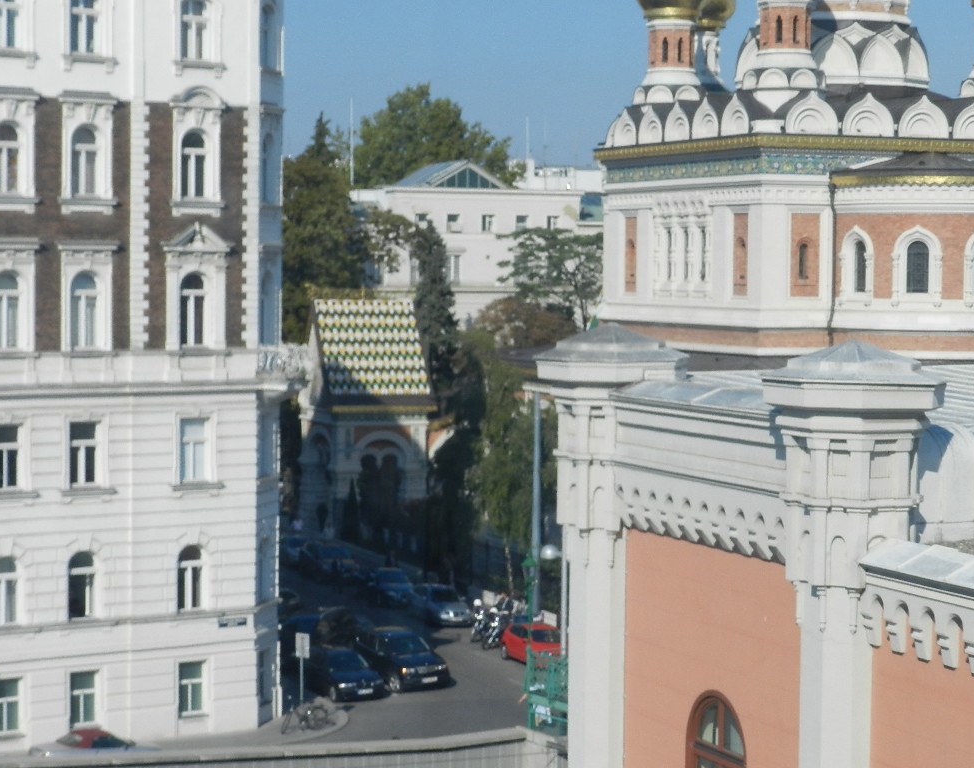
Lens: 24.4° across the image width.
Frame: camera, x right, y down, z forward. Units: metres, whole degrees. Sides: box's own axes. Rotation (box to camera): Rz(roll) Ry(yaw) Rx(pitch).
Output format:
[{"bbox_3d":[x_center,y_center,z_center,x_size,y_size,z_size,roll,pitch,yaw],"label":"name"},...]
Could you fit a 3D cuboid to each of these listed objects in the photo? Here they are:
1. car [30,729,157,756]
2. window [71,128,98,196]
[{"bbox_3d":[-10.345,10.030,61.006,4.100,1.360,1.700,-1,3,-30],"label":"car"},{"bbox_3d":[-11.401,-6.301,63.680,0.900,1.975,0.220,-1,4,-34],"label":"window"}]

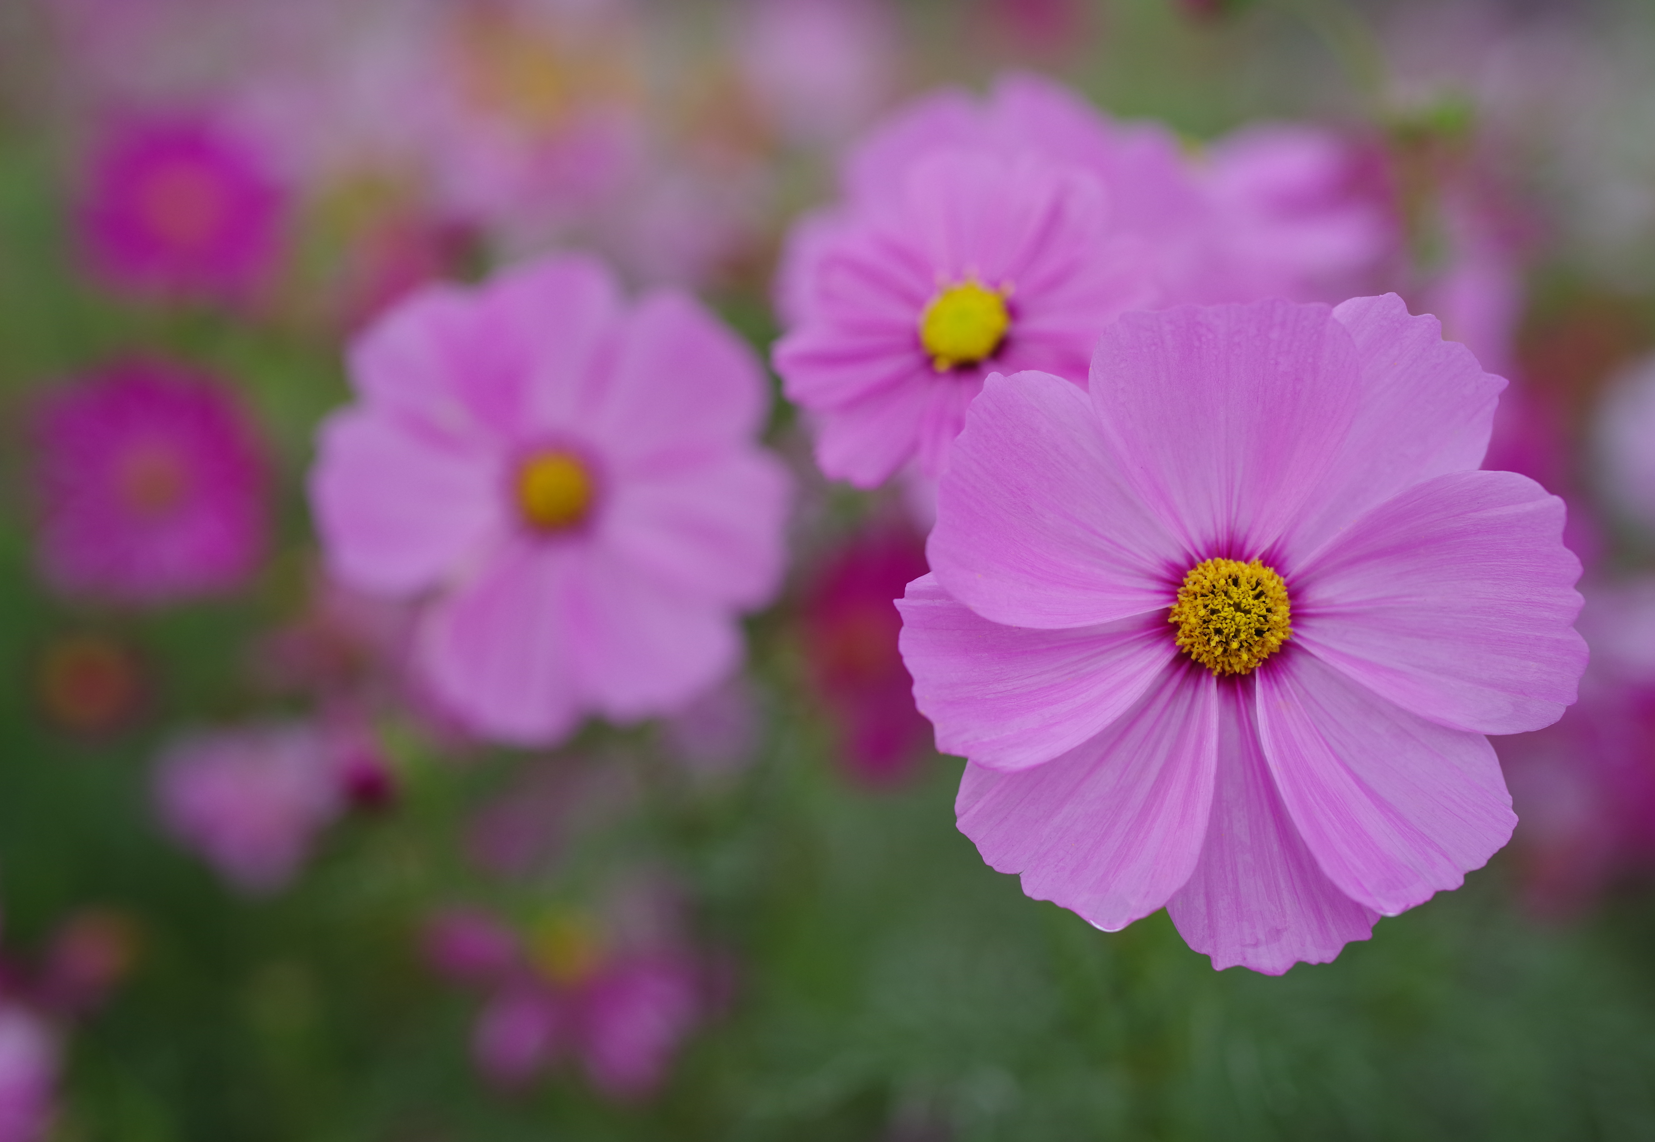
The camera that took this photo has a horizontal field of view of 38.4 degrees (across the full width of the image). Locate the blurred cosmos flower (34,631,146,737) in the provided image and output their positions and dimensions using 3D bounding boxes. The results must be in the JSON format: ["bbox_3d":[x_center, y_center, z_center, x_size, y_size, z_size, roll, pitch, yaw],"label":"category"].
[{"bbox_3d":[-0.245,0.038,0.790,0.034,0.034,0.023,-2,-6,-8],"label":"blurred cosmos flower"}]

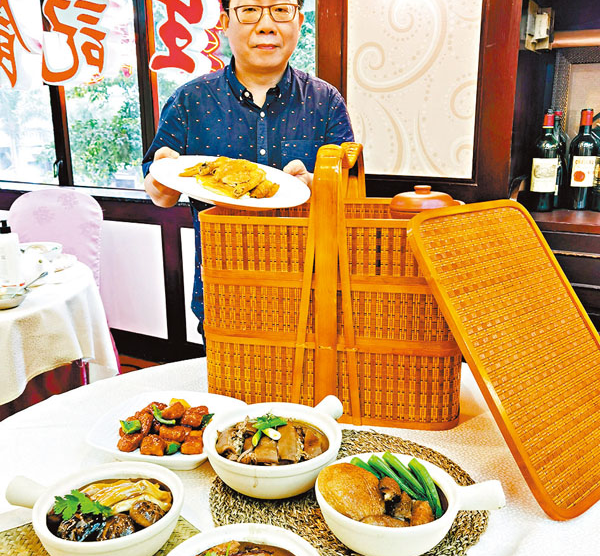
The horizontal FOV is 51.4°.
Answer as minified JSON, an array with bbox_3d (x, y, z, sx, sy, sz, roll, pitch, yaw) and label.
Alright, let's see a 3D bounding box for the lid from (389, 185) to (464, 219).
[{"bbox_3d":[0.216,-0.139,1.081,0.124,0.048,0.124,-1,14,0],"label":"lid"}]

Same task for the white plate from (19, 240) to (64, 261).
[{"bbox_3d":[-0.912,-0.093,2.180,0.158,0.055,0.158,-1,14,0],"label":"white plate"}]

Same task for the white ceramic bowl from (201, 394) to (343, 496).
[{"bbox_3d":[-0.024,0.254,0.937,0.198,0.074,0.253,10,18,37],"label":"white ceramic bowl"}]

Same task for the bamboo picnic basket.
[{"bbox_3d":[0.073,-0.011,1.168,0.452,0.482,0.265,2,14,9],"label":"bamboo picnic basket"}]

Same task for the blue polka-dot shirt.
[{"bbox_3d":[-0.107,-0.162,1.433,0.490,0.660,0.330,-1,14,-3],"label":"blue polka-dot shirt"}]

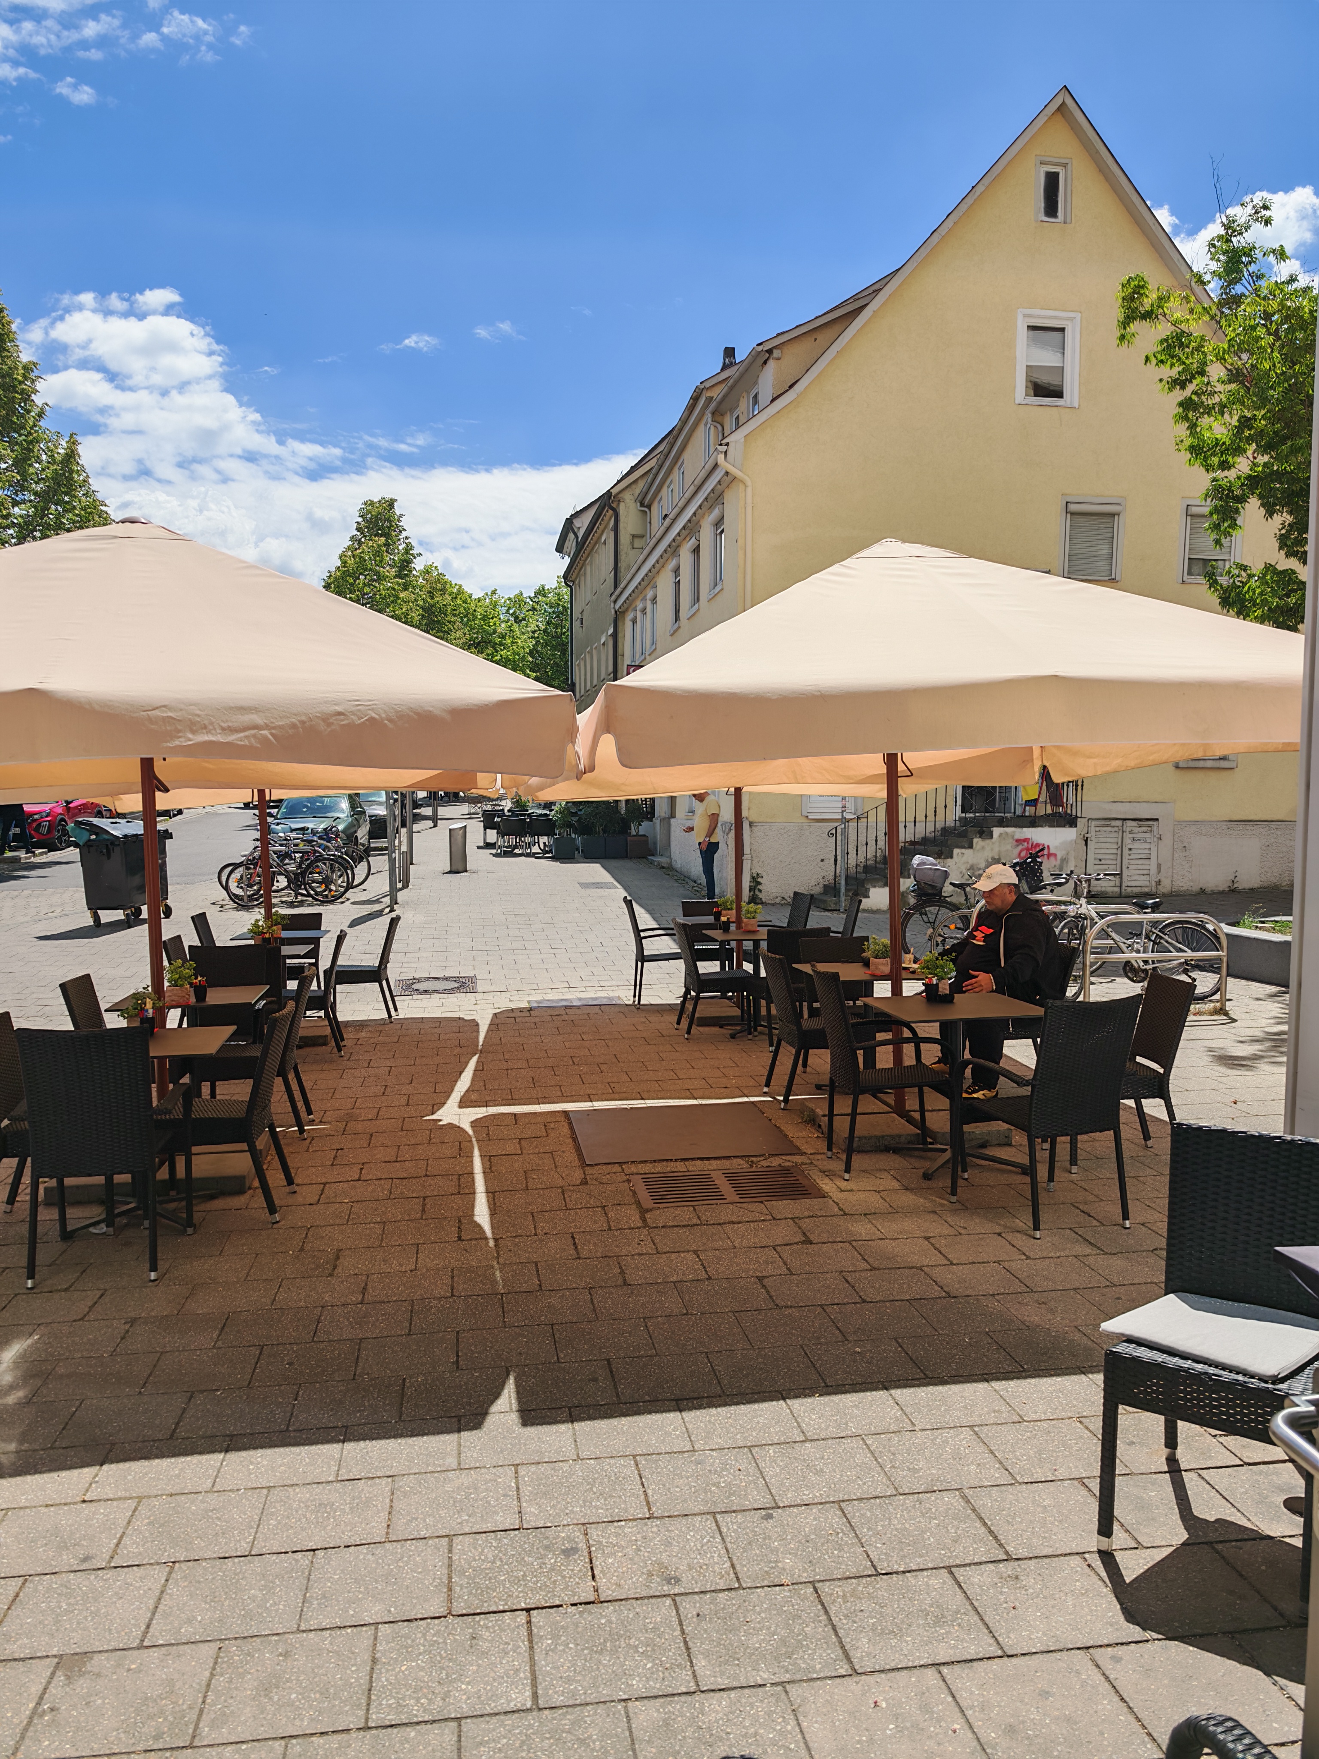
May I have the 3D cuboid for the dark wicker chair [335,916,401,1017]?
[{"bbox_3d":[-2.427,0.728,10.011,0.580,0.860,0.460,0,5,-5],"label":"dark wicker chair"}]

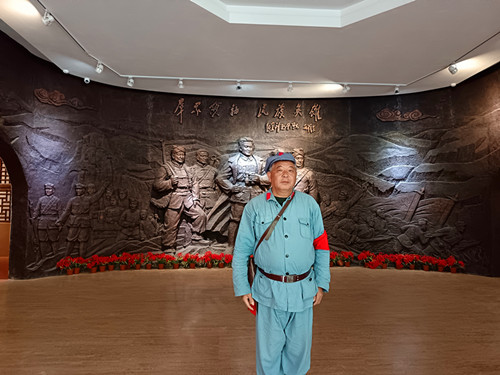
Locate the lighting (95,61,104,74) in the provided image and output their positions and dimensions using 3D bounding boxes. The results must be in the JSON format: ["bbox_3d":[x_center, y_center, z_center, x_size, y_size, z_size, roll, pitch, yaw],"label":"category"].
[{"bbox_3d":[-2.545,-2.025,5.863,0.140,0.195,0.110,-2,-4,30],"label":"lighting"}]

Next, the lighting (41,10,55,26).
[{"bbox_3d":[-2.538,-2.122,4.354,0.150,0.175,0.110,0,-3,-6],"label":"lighting"}]

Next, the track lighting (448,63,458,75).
[{"bbox_3d":[3.524,-2.059,6.001,0.140,0.175,0.110,0,-3,0],"label":"track lighting"}]

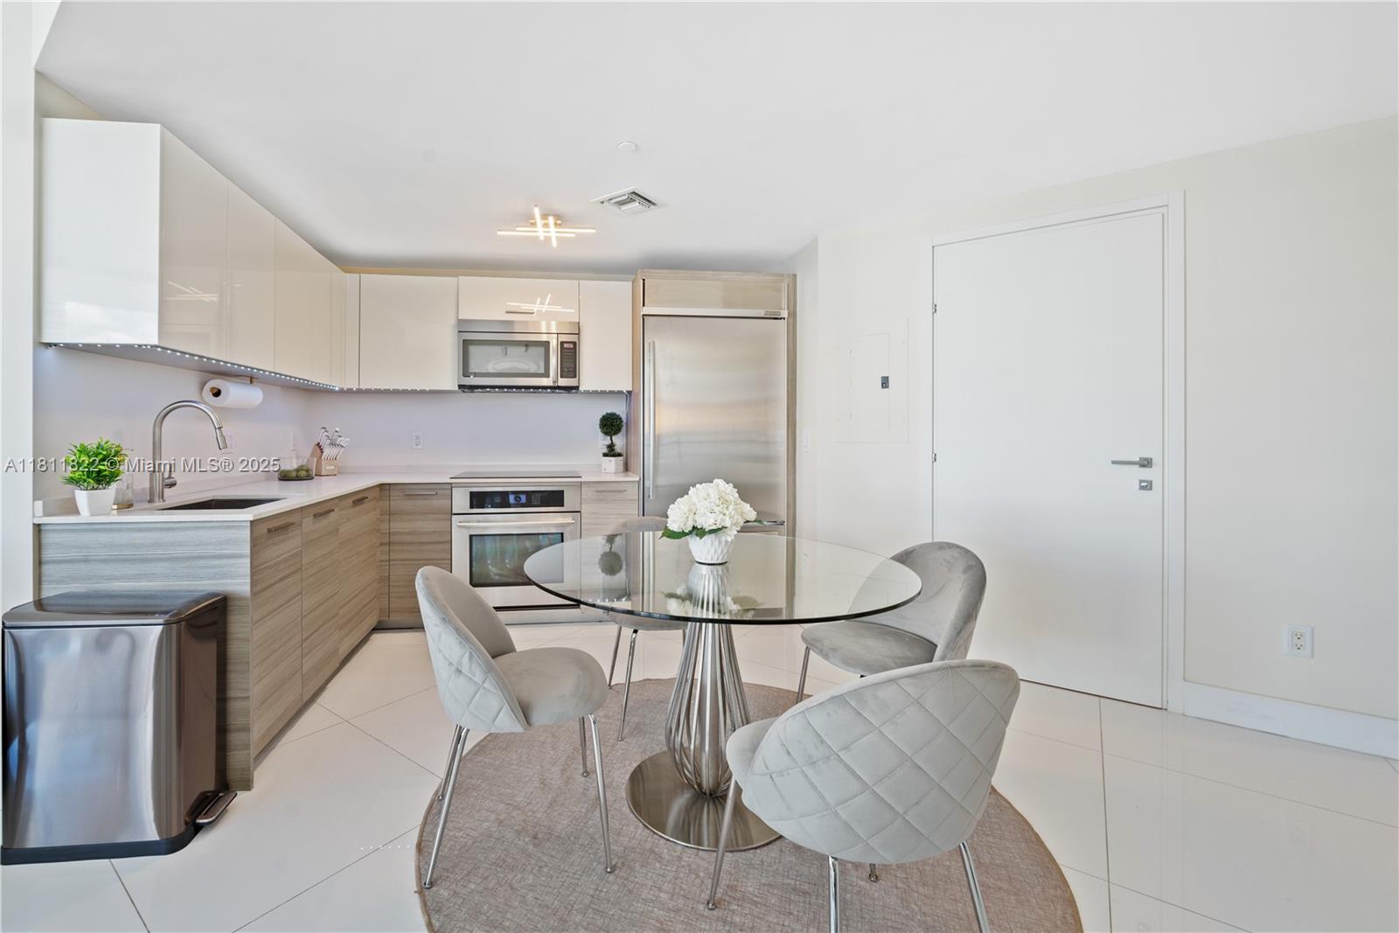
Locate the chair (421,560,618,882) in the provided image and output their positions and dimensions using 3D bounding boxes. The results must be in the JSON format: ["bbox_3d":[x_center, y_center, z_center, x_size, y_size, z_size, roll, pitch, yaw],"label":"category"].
[{"bbox_3d":[-0.550,0.674,1.615,0.550,0.785,0.490,-1,2,-14],"label":"chair"}]

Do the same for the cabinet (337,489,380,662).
[{"bbox_3d":[-2.019,0.512,2.720,0.594,0.780,0.618,0,3,-15],"label":"cabinet"}]

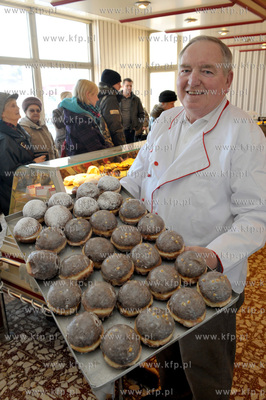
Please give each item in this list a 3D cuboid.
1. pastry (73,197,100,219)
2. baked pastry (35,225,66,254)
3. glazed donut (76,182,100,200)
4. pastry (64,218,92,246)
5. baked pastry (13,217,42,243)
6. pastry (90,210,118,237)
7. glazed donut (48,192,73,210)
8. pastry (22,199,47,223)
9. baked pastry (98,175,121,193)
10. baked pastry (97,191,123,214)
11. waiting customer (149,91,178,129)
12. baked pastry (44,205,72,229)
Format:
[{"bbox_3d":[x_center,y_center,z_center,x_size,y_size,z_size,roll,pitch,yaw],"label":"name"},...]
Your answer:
[{"bbox_3d":[-0.148,0.026,1.130,0.080,0.060,0.080,0,37,0],"label":"pastry"},{"bbox_3d":[-0.232,0.115,1.014,0.086,0.055,0.086,-12,36,0],"label":"baked pastry"},{"bbox_3d":[-0.151,-0.028,1.208,0.081,0.050,0.081,-1,37,0],"label":"glazed donut"},{"bbox_3d":[-0.158,0.095,1.037,0.081,0.060,0.081,0,37,0],"label":"pastry"},{"bbox_3d":[-0.309,0.090,1.050,0.085,0.053,0.085,-12,36,0],"label":"baked pastry"},{"bbox_3d":[-0.086,0.072,1.069,0.082,0.060,0.082,0,37,0],"label":"pastry"},{"bbox_3d":[-0.234,0.007,1.161,0.082,0.051,0.082,-1,37,0],"label":"glazed donut"},{"bbox_3d":[-0.307,0.035,1.117,0.077,0.060,0.077,0,37,0],"label":"pastry"},{"bbox_3d":[-0.081,-0.052,1.235,0.078,0.060,0.078,0,37,0],"label":"baked pastry"},{"bbox_3d":[-0.073,0.010,1.152,0.085,0.053,0.085,-1,37,0],"label":"baked pastry"},{"bbox_3d":[0.389,-0.610,4.640,0.420,1.560,0.540,6,19,21],"label":"waiting customer"},{"bbox_3d":[-0.230,0.050,1.103,0.084,0.054,0.084,-1,37,0],"label":"baked pastry"}]

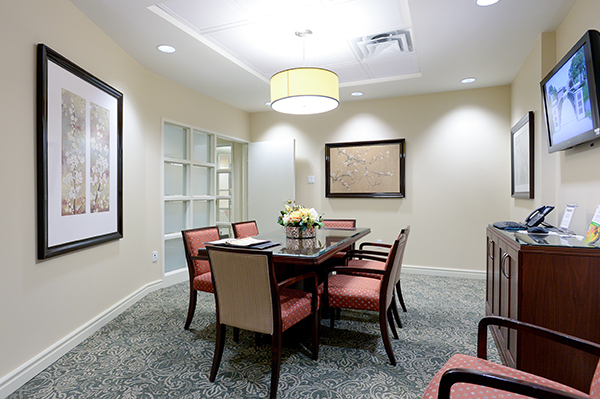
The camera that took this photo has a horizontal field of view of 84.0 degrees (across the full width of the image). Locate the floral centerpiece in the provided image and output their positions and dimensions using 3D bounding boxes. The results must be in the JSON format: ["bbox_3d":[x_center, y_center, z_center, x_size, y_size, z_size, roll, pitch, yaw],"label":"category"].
[{"bbox_3d":[0.015,0.188,3.291,0.460,0.370,0.430,0,0,21],"label":"floral centerpiece"}]

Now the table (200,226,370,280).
[{"bbox_3d":[0.065,0.754,3.328,0.950,0.762,2.200,0,0,21],"label":"table"}]

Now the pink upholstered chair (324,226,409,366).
[{"bbox_3d":[0.489,0.710,2.596,0.600,0.855,0.570,0,0,19],"label":"pink upholstered chair"}]

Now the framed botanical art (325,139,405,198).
[{"bbox_3d":[1.013,-0.464,5.275,1.257,0.893,0.045,0,0,21],"label":"framed botanical art"}]

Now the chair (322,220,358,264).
[{"bbox_3d":[0.429,0.705,4.296,0.570,0.855,0.600,0,0,21],"label":"chair"}]

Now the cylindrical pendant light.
[{"bbox_3d":[0.053,-1.070,3.327,0.680,0.270,0.680,0,0,0],"label":"cylindrical pendant light"}]

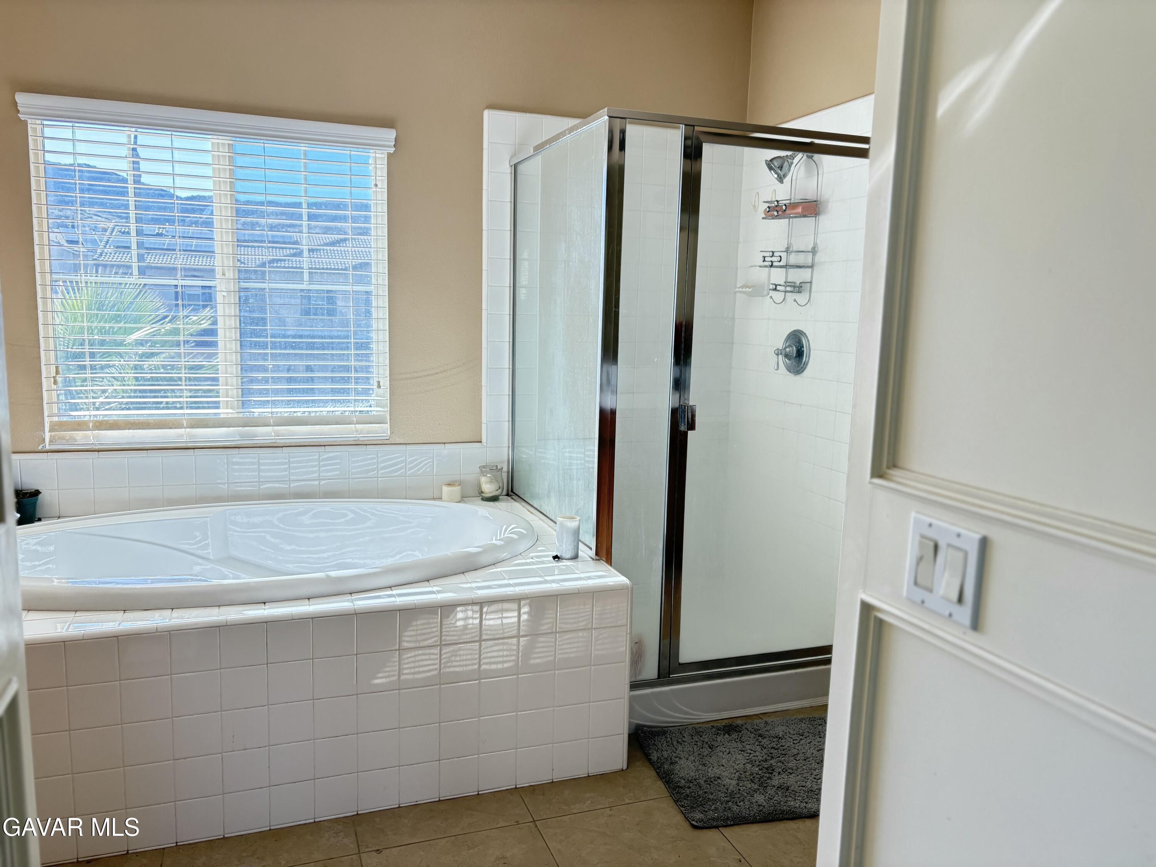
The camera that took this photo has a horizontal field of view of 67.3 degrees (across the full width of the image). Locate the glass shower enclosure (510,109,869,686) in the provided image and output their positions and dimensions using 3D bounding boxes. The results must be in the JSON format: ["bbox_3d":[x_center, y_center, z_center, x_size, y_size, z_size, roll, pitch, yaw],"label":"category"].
[{"bbox_3d":[0.394,-0.137,3.265,1.060,1.785,1.025,-1,8,-20],"label":"glass shower enclosure"}]

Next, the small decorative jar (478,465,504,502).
[{"bbox_3d":[-0.348,0.208,3.514,0.108,0.137,0.108,1,7,0],"label":"small decorative jar"}]

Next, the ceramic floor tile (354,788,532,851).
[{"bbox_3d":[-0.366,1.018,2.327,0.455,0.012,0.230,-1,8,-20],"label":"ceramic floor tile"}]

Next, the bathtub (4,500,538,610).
[{"bbox_3d":[-1.011,0.580,2.752,1.825,0.520,1.110,-1,8,-20],"label":"bathtub"}]

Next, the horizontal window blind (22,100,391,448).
[{"bbox_3d":[-1.279,-0.542,3.140,1.225,1.180,0.080,-1,8,-20],"label":"horizontal window blind"}]

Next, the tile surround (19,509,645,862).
[{"bbox_3d":[-1.016,0.656,2.761,2.048,0.585,1.210,-1,8,-20],"label":"tile surround"}]

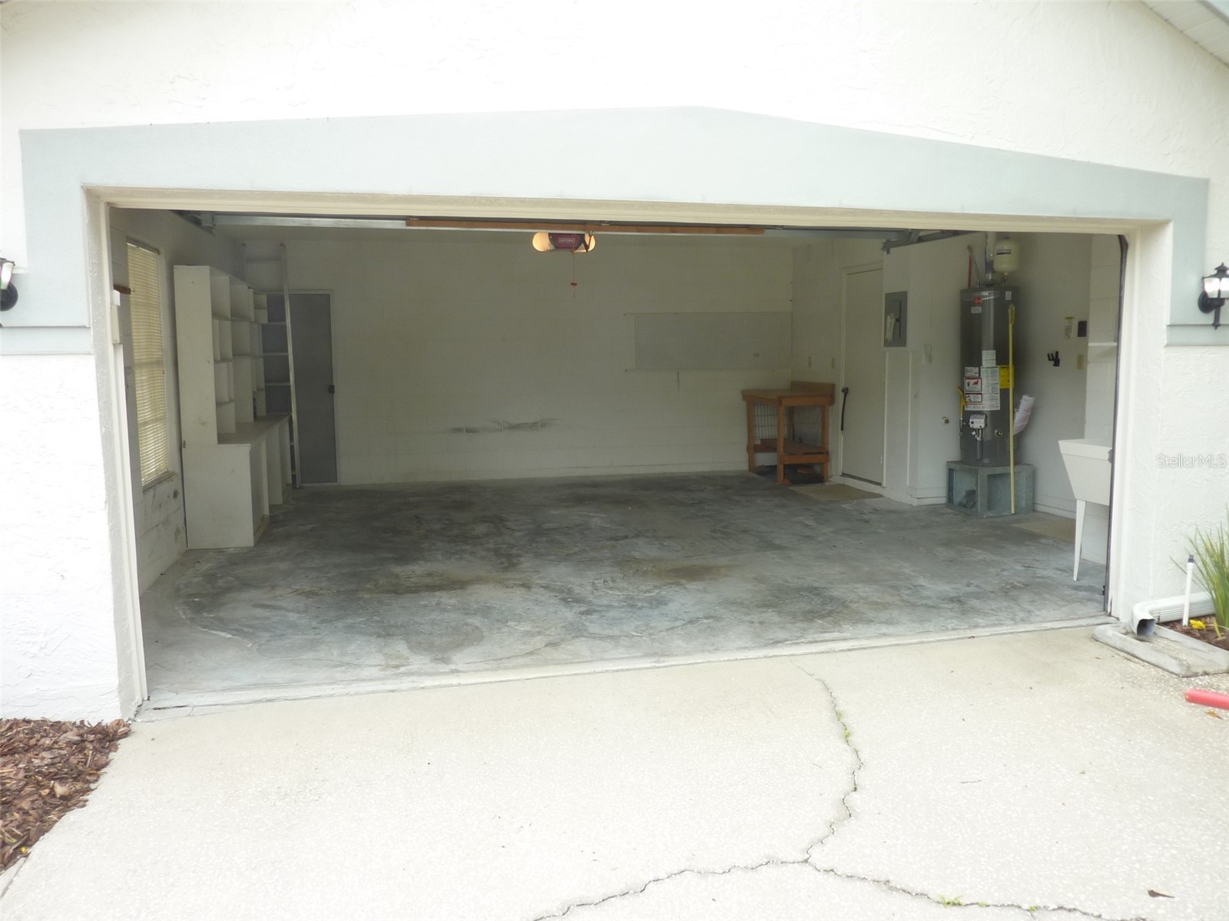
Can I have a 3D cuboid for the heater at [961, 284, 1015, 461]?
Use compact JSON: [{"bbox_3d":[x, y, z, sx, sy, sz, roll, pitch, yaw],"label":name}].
[{"bbox_3d":[3.298,-0.742,7.788,0.490,1.498,0.490,-7,10,-40],"label":"heater"}]

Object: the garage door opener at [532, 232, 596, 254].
[{"bbox_3d":[-0.397,-1.739,7.064,0.495,0.167,0.263,-2,8,-13],"label":"garage door opener"}]

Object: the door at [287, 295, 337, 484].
[{"bbox_3d":[-3.306,-0.744,9.262,0.737,2.000,0.061,-2,8,-13],"label":"door"}]

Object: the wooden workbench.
[{"bbox_3d":[1.890,-0.329,9.867,0.667,1.030,1.081,-2,8,-13],"label":"wooden workbench"}]

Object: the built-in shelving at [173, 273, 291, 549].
[{"bbox_3d":[-3.231,-0.530,7.694,0.475,2.055,2.525,-2,8,-13],"label":"built-in shelving"}]

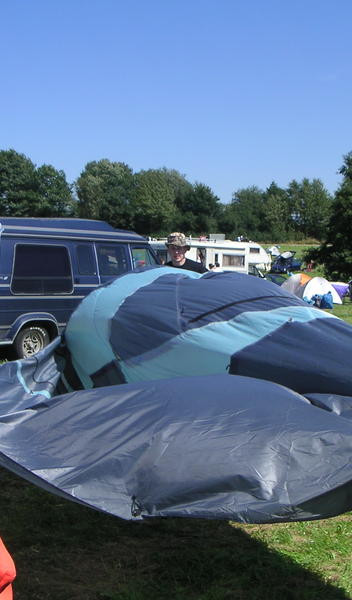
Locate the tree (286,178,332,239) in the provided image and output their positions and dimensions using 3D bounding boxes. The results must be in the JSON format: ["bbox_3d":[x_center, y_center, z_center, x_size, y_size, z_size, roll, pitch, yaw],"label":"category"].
[{"bbox_3d":[20.522,-13.912,135.000,7.200,9.600,7.000,1,2,0],"label":"tree"}]

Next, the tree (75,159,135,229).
[{"bbox_3d":[-12.213,-16.824,150.000,10.500,14.690,10.500,1,2,0],"label":"tree"}]

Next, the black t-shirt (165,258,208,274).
[{"bbox_3d":[0.070,-0.040,8.330,0.540,0.680,0.290,2,2,9],"label":"black t-shirt"}]

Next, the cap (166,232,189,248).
[{"bbox_3d":[0.019,-0.558,8.300,0.220,0.150,0.260,1,2,3],"label":"cap"}]

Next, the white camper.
[{"bbox_3d":[1.750,-1.619,46.400,6.300,3.000,2.250,0,2,-28],"label":"white camper"}]

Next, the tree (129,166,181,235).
[{"bbox_3d":[-3.618,-16.503,155.000,9.800,13.410,9.800,1,2,0],"label":"tree"}]

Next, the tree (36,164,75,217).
[{"bbox_3d":[-14.819,-11.867,108.000,5.000,9.600,5.000,1,2,0],"label":"tree"}]

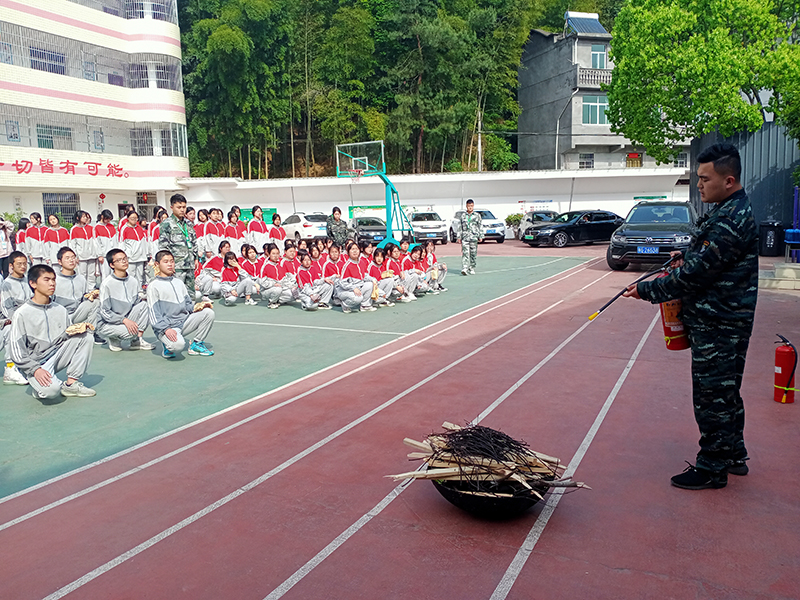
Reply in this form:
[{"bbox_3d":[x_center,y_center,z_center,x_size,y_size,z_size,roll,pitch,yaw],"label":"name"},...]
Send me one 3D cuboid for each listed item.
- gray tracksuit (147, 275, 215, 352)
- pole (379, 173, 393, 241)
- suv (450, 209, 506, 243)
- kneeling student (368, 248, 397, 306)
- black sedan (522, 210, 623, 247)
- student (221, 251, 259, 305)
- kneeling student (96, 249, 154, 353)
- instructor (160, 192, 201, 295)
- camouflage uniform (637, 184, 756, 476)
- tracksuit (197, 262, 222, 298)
[{"bbox_3d":[-2.348,0.129,6.925,0.660,0.830,0.510,3,9,32],"label":"gray tracksuit"},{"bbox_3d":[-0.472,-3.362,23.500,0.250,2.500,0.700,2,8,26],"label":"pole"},{"bbox_3d":[4.034,-3.892,34.194,1.850,1.700,4.500,-3,8,-16],"label":"suv"},{"bbox_3d":[-0.299,-0.381,10.535,0.450,0.900,0.620,-7,9,-38],"label":"kneeling student"},{"bbox_3d":[7.733,-3.088,28.056,5.050,1.490,1.870,-5,8,-27],"label":"black sedan"},{"bbox_3d":[-2.721,-0.389,10.941,0.660,0.910,0.500,4,9,35],"label":"student"},{"bbox_3d":[-3.091,-0.009,7.268,0.660,1.110,0.500,3,8,30],"label":"kneeling student"},{"bbox_3d":[-2.691,-0.430,7.987,0.340,1.750,0.520,6,10,42],"label":"instructor"},{"bbox_3d":[1.558,0.129,3.400,0.610,1.460,0.530,1,8,18],"label":"camouflage uniform"},{"bbox_3d":[-3.356,-0.298,11.400,0.470,0.620,0.400,5,10,41],"label":"tracksuit"}]

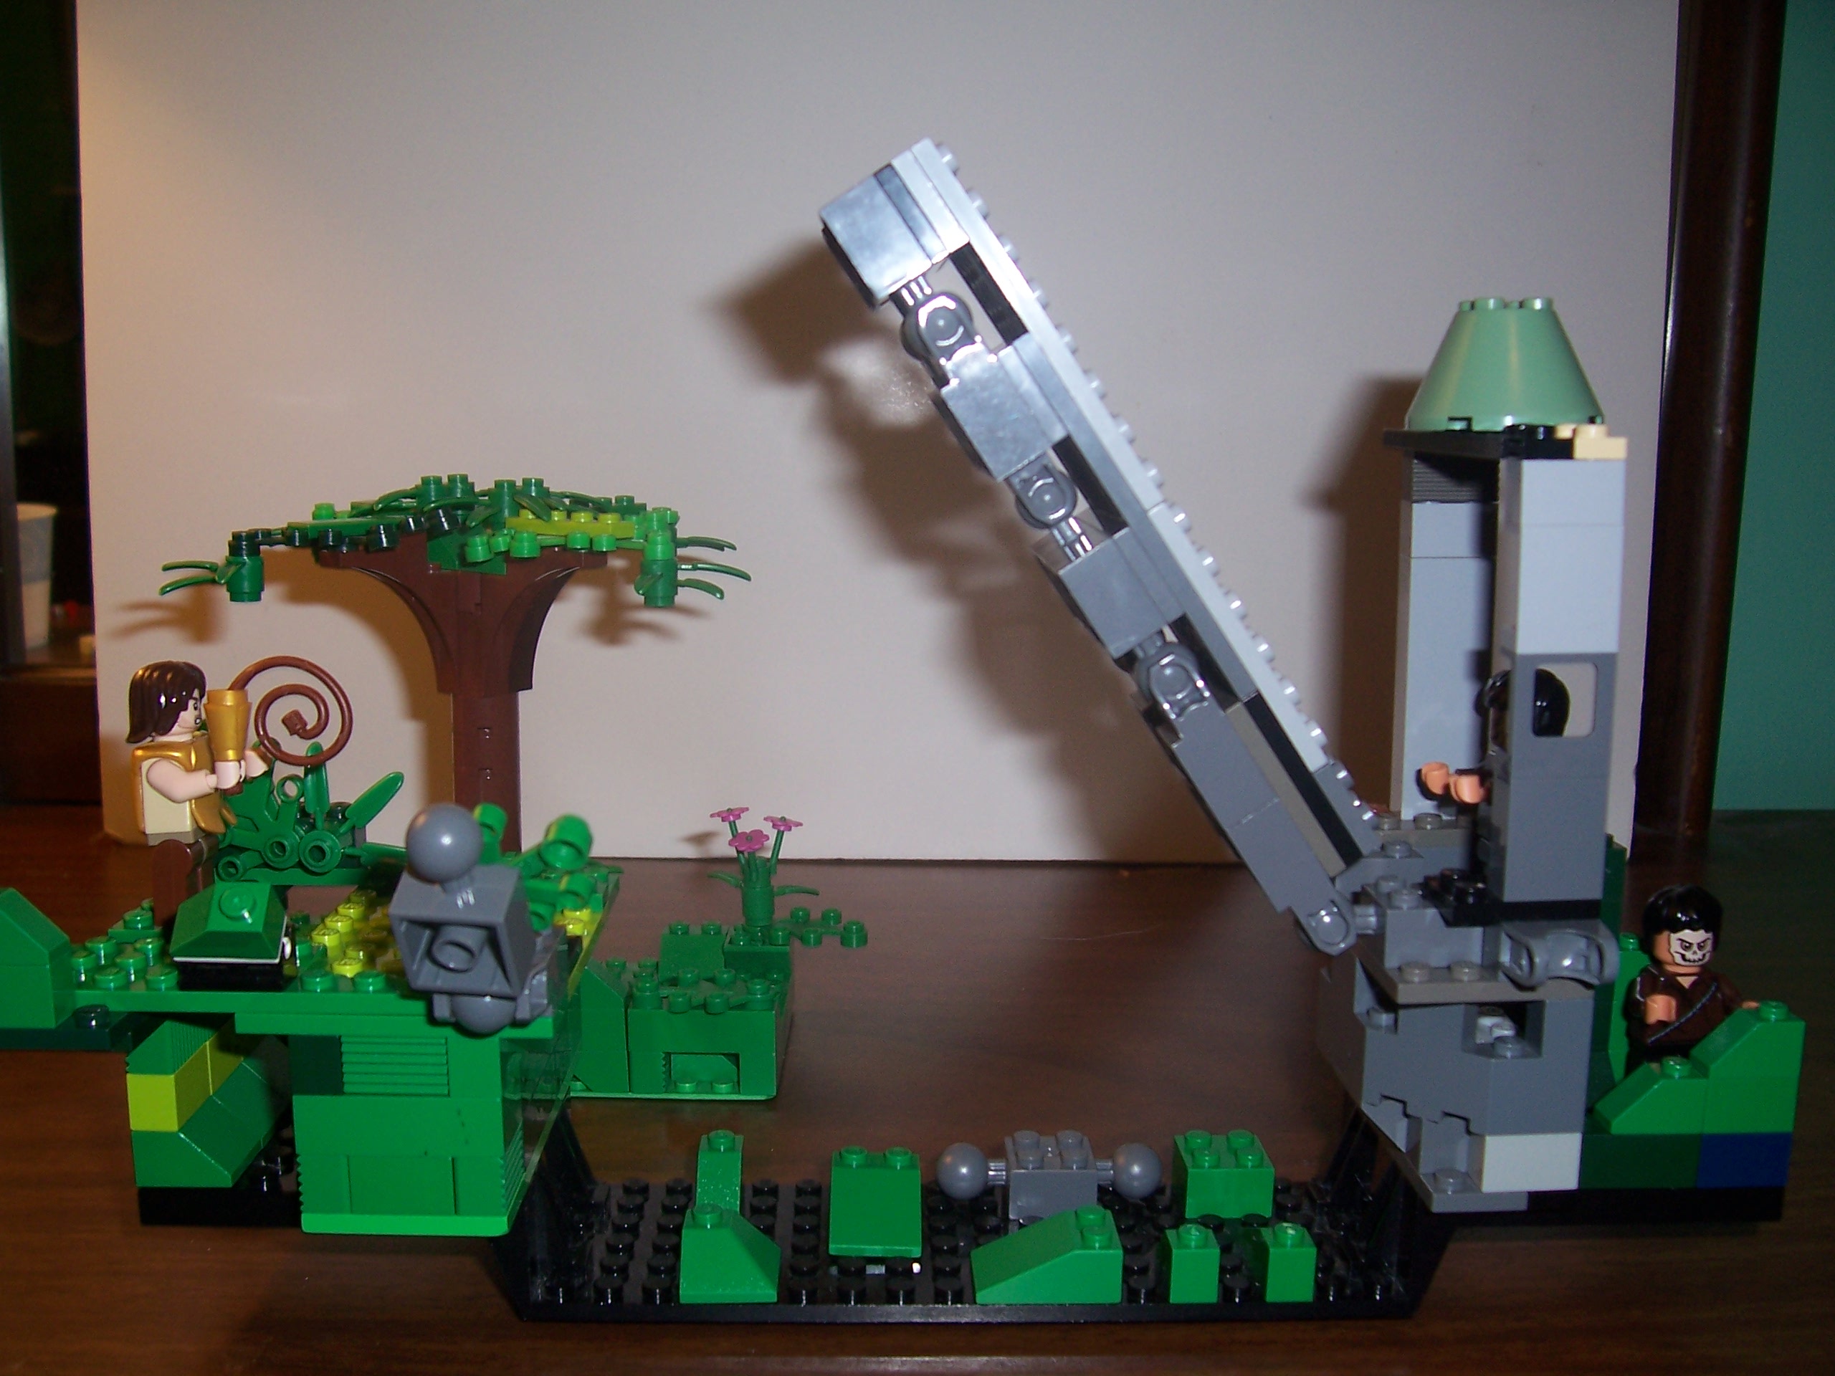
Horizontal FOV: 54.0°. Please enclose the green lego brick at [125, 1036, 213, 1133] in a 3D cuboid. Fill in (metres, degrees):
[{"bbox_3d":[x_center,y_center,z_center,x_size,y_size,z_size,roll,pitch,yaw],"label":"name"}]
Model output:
[{"bbox_3d":[-0.122,0.064,0.295,0.008,0.010,0.016,1,9,-2],"label":"green lego brick"}]

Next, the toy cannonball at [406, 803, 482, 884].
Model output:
[{"bbox_3d":[-0.063,0.021,0.241,0.010,0.010,0.010,1,9,-2],"label":"toy cannonball"}]

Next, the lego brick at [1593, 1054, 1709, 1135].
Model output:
[{"bbox_3d":[0.122,0.068,0.300,0.016,0.011,0.008,1,8,-2],"label":"lego brick"}]

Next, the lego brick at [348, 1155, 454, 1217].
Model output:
[{"bbox_3d":[-0.079,0.075,0.279,0.016,0.010,0.009,1,9,-2],"label":"lego brick"}]

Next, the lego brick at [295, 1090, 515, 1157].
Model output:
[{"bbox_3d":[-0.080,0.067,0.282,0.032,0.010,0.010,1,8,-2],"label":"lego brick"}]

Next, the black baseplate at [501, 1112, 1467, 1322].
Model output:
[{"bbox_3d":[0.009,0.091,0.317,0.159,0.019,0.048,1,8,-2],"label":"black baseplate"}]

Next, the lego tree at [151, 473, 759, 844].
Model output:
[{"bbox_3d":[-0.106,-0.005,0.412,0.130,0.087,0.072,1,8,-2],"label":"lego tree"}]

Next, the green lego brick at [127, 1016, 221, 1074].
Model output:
[{"bbox_3d":[-0.122,0.055,0.293,0.008,0.010,0.016,1,9,-2],"label":"green lego brick"}]

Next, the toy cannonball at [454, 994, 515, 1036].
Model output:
[{"bbox_3d":[-0.063,0.046,0.262,0.010,0.010,0.010,1,8,-2],"label":"toy cannonball"}]

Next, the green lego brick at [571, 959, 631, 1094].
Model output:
[{"bbox_3d":[-0.071,0.075,0.402,0.015,0.029,0.008,1,8,-2],"label":"green lego brick"}]

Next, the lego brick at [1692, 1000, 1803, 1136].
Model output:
[{"bbox_3d":[0.137,0.063,0.300,0.016,0.021,0.008,1,9,-2],"label":"lego brick"}]

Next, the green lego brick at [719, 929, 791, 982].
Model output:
[{"bbox_3d":[-0.039,0.065,0.443,0.016,0.011,0.016,1,9,-2],"label":"green lego brick"}]

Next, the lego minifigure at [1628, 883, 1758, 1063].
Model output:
[{"bbox_3d":[0.132,0.056,0.311,0.024,0.043,0.015,1,8,-2],"label":"lego minifigure"}]

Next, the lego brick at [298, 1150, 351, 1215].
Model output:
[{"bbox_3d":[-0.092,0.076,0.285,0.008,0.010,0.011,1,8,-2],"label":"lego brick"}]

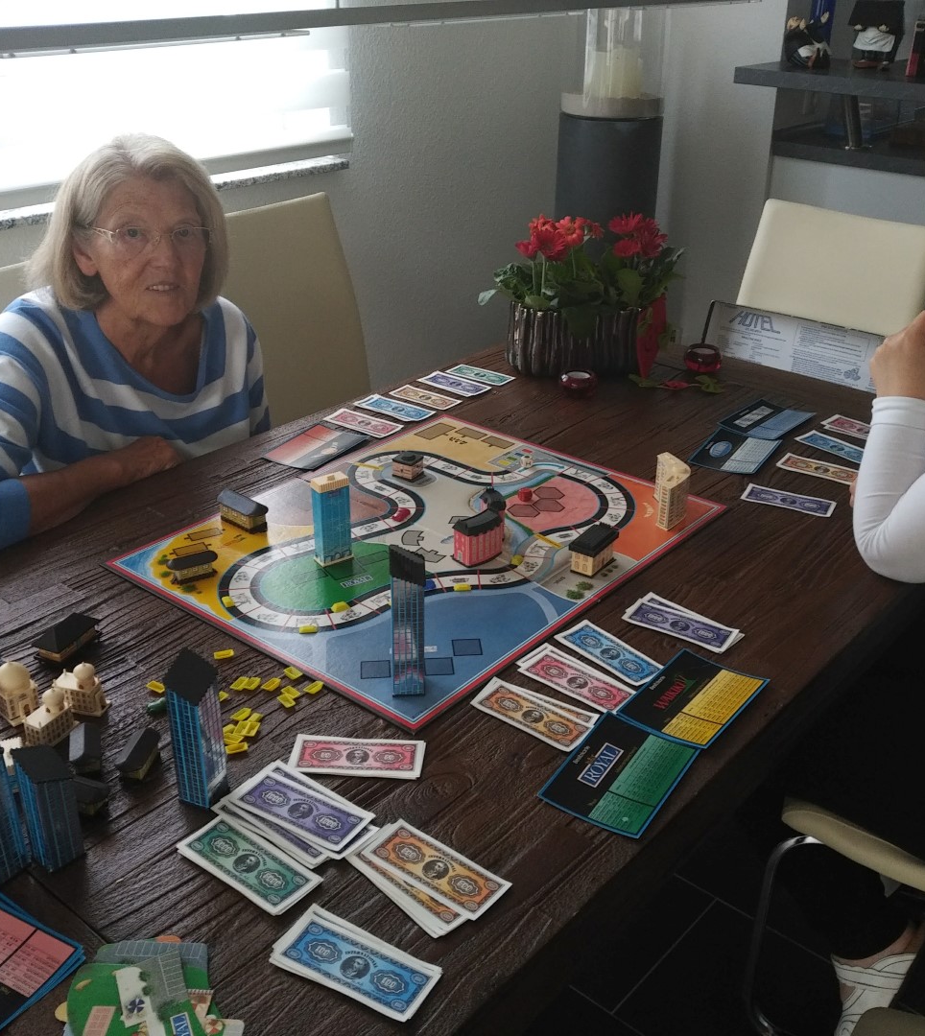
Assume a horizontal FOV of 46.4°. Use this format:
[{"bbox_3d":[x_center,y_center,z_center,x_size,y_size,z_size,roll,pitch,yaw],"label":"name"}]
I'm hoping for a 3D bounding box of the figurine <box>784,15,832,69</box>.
[{"bbox_3d":[1.015,-1.399,3.170,0.130,0.145,0.110,5,27,8],"label":"figurine"}]

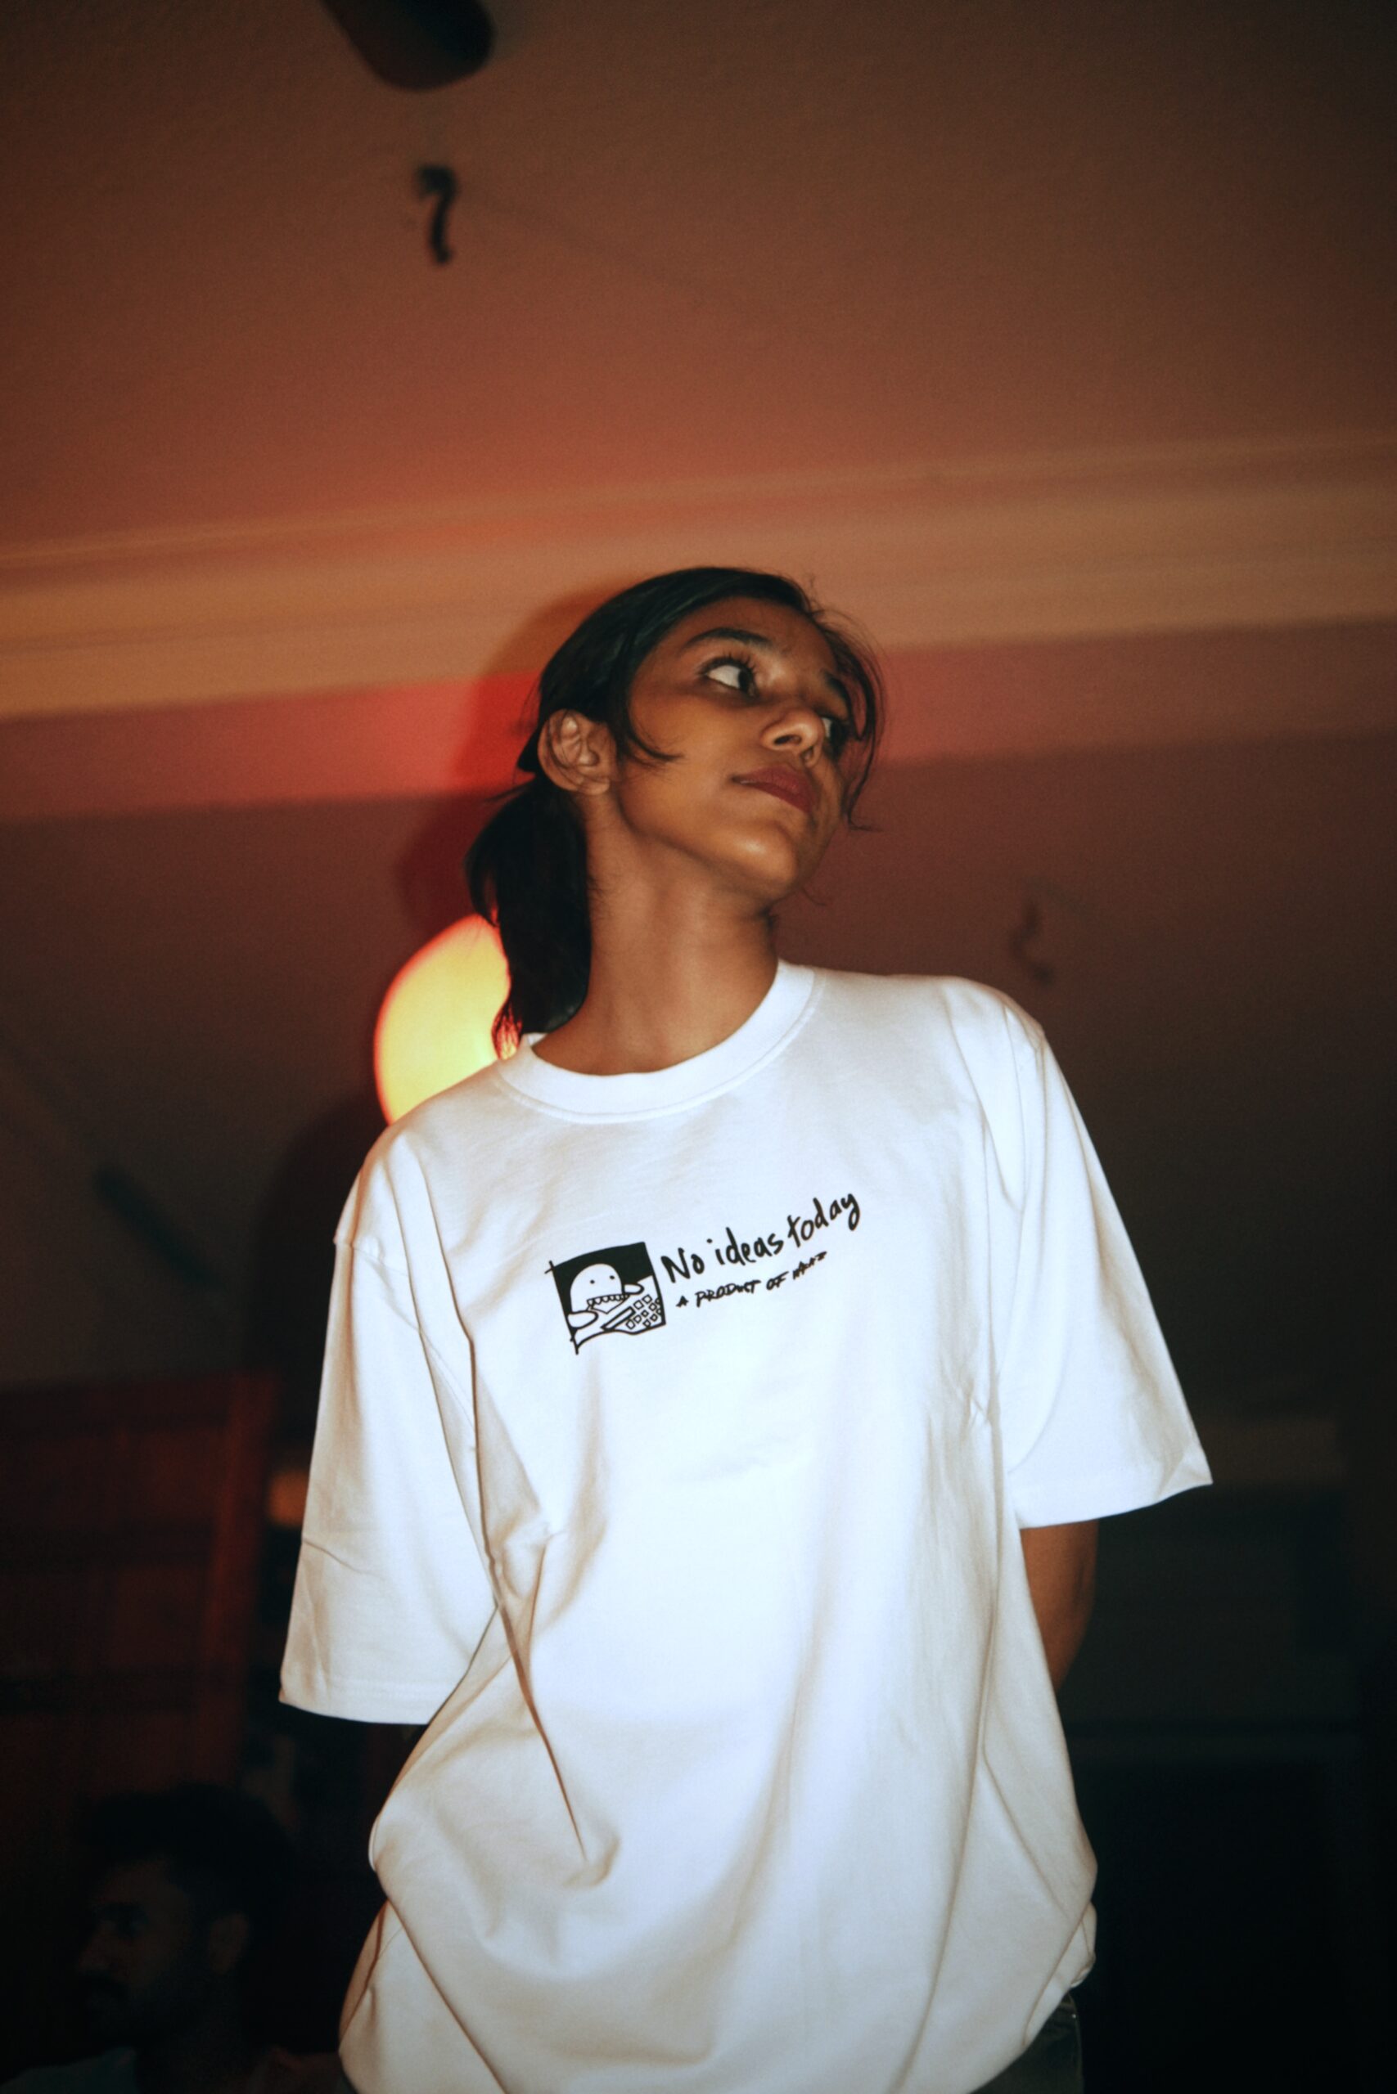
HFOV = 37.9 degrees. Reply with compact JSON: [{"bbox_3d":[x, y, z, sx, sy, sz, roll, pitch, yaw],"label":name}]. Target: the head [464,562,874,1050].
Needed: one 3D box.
[{"bbox_3d":[0.000,-0.158,1.191,0.167,0.272,0.243,21,-28,-28],"label":"head"}]

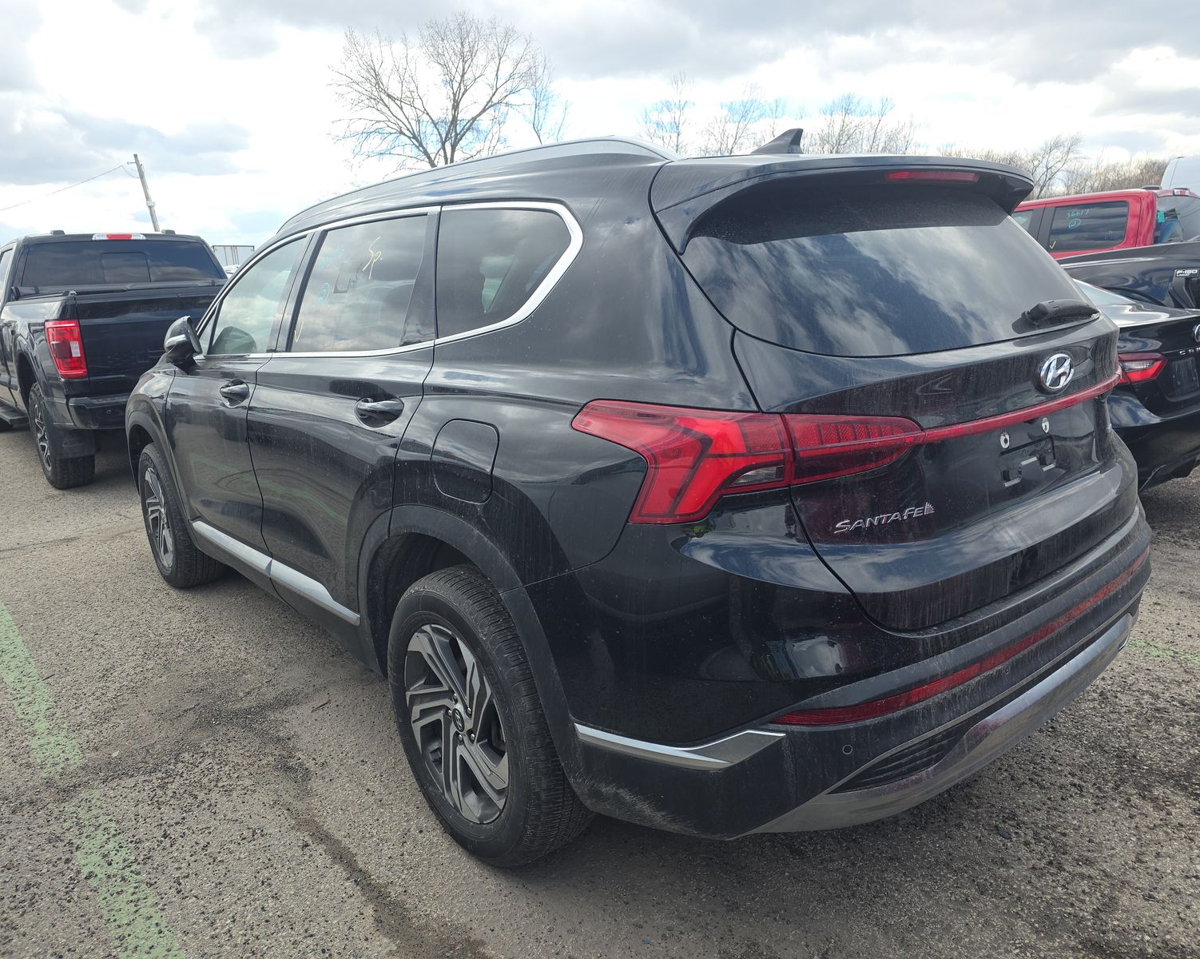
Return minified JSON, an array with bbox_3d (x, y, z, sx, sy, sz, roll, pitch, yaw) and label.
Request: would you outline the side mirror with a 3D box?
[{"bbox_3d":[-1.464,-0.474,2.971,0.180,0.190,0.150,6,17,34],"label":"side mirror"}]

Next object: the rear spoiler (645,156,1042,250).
[{"bbox_3d":[0.648,-0.638,1.936,1.310,0.220,0.330,-13,16,-38],"label":"rear spoiler"}]

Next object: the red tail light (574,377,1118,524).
[{"bbox_3d":[0.729,-0.183,1.803,1.720,0.200,0.440,-15,17,-37],"label":"red tail light"}]

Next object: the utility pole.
[{"bbox_3d":[-25.680,-13.999,49.662,0.320,9.550,0.320,-17,18,-23],"label":"utility pole"}]

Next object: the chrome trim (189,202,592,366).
[{"bbox_3d":[-0.803,-0.535,2.499,0.170,0.425,2.330,-13,16,-38],"label":"chrome trim"}]

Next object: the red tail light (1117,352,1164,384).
[{"bbox_3d":[2.439,-0.543,4.066,0.500,0.160,0.260,-13,16,-38],"label":"red tail light"}]

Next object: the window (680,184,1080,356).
[{"bbox_3d":[0.722,-0.447,1.807,1.350,0.450,0.100,-15,-22,-37],"label":"window"}]

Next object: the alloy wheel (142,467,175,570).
[{"bbox_3d":[-2.070,0.177,4.176,0.170,0.480,0.480,-15,17,-37],"label":"alloy wheel"}]

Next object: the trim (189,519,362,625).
[{"bbox_3d":[-1.210,0.284,3.007,0.045,0.075,1.680,-13,16,-38],"label":"trim"}]

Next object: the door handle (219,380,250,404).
[{"bbox_3d":[-1.240,-0.291,2.872,0.055,0.052,0.230,-13,16,-38],"label":"door handle"}]

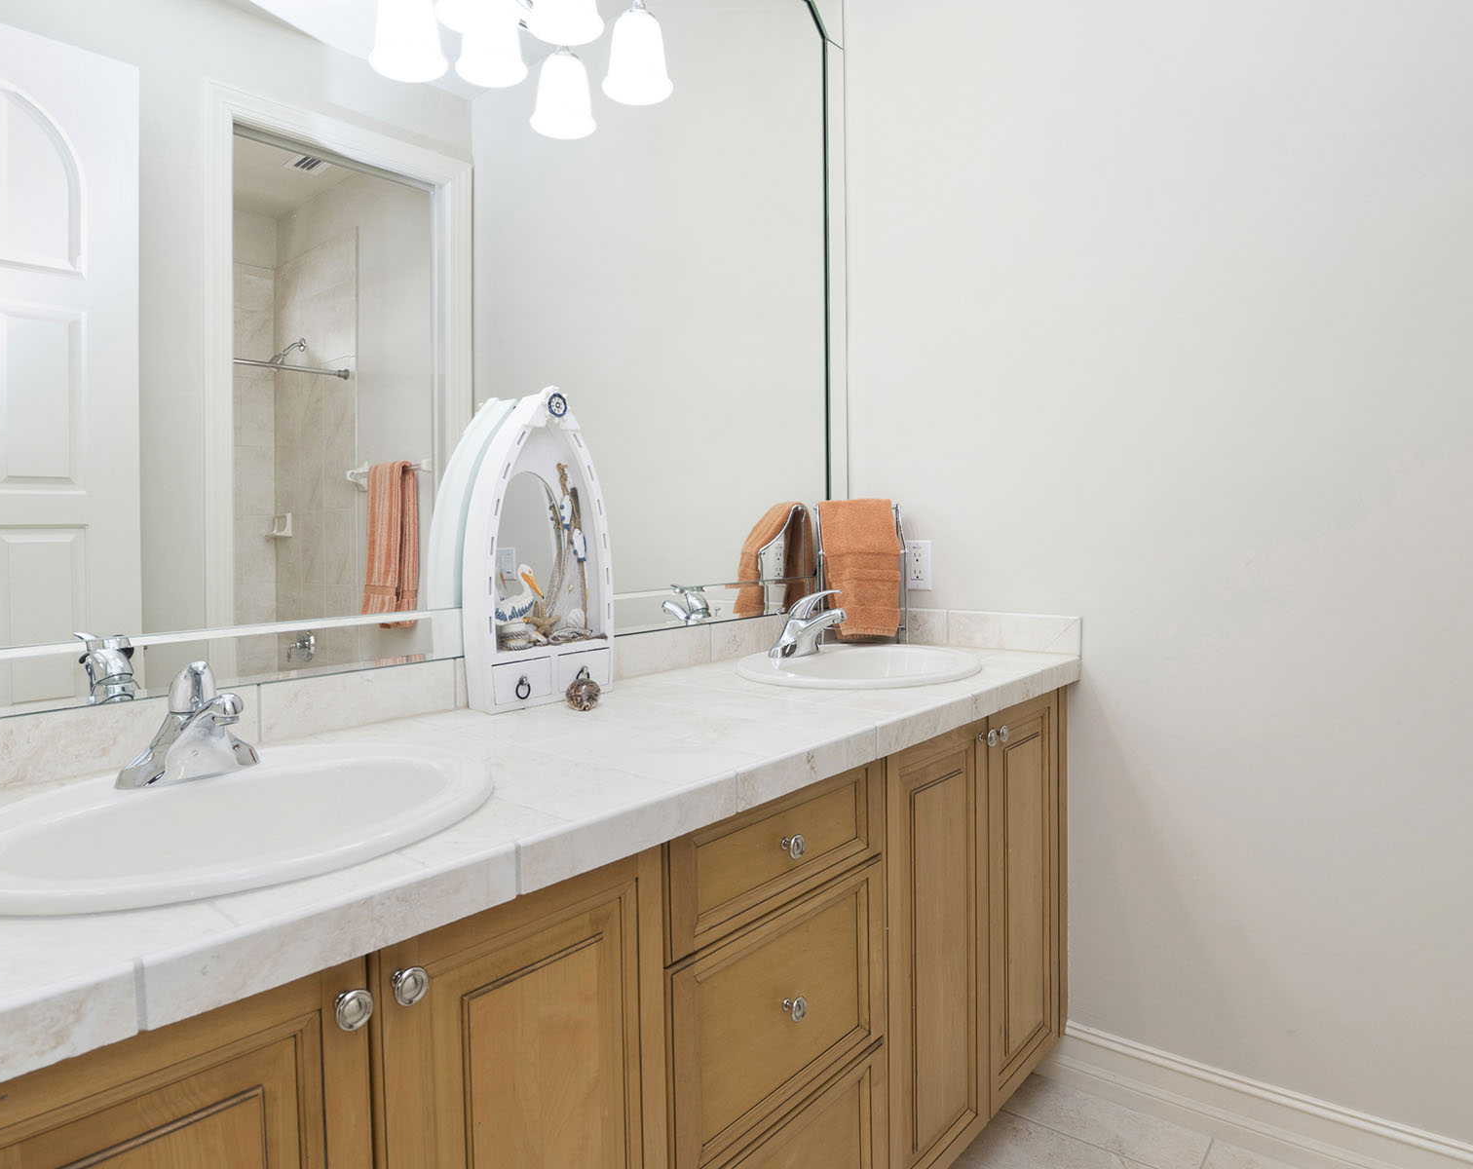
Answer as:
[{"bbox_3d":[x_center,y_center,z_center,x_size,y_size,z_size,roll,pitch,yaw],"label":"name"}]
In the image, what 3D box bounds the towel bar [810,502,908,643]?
[{"bbox_3d":[0.284,-0.026,1.560,0.200,0.325,0.120,-1,2,0],"label":"towel bar"}]

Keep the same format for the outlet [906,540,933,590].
[{"bbox_3d":[0.422,-0.043,1.586,0.071,0.115,0.010,1,3,45],"label":"outlet"}]

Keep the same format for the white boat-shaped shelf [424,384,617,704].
[{"bbox_3d":[-0.303,-0.062,1.053,0.086,0.478,0.207,1,3,45],"label":"white boat-shaped shelf"}]

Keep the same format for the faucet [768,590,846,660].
[{"bbox_3d":[0.148,0.076,1.325,0.152,0.130,0.152,1,3,45],"label":"faucet"}]

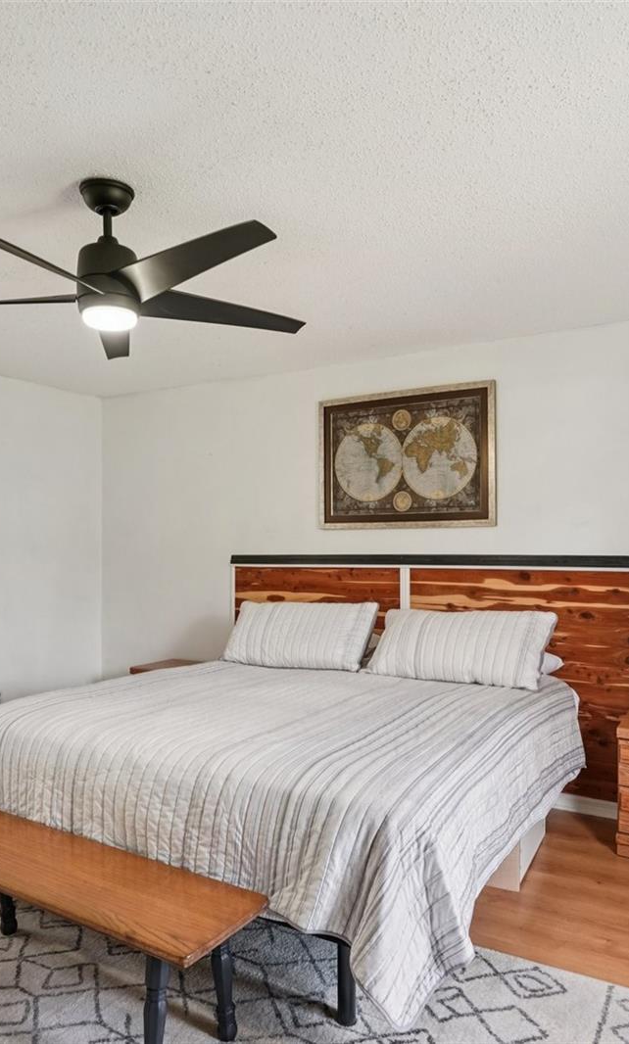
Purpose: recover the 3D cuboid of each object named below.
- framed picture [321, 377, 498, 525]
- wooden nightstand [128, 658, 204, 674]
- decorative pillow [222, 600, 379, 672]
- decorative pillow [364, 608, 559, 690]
[{"bbox_3d":[0.501,-0.351,3.969,1.078,0.775,0.035,-1,-2,30],"label":"framed picture"},{"bbox_3d":[-0.863,1.214,4.512,0.560,0.543,0.390,-1,-2,30],"label":"wooden nightstand"},{"bbox_3d":[-0.080,0.639,3.882,0.860,0.150,0.440,-1,43,30],"label":"decorative pillow"},{"bbox_3d":[0.709,0.617,3.418,0.860,0.150,0.440,-1,43,30],"label":"decorative pillow"}]

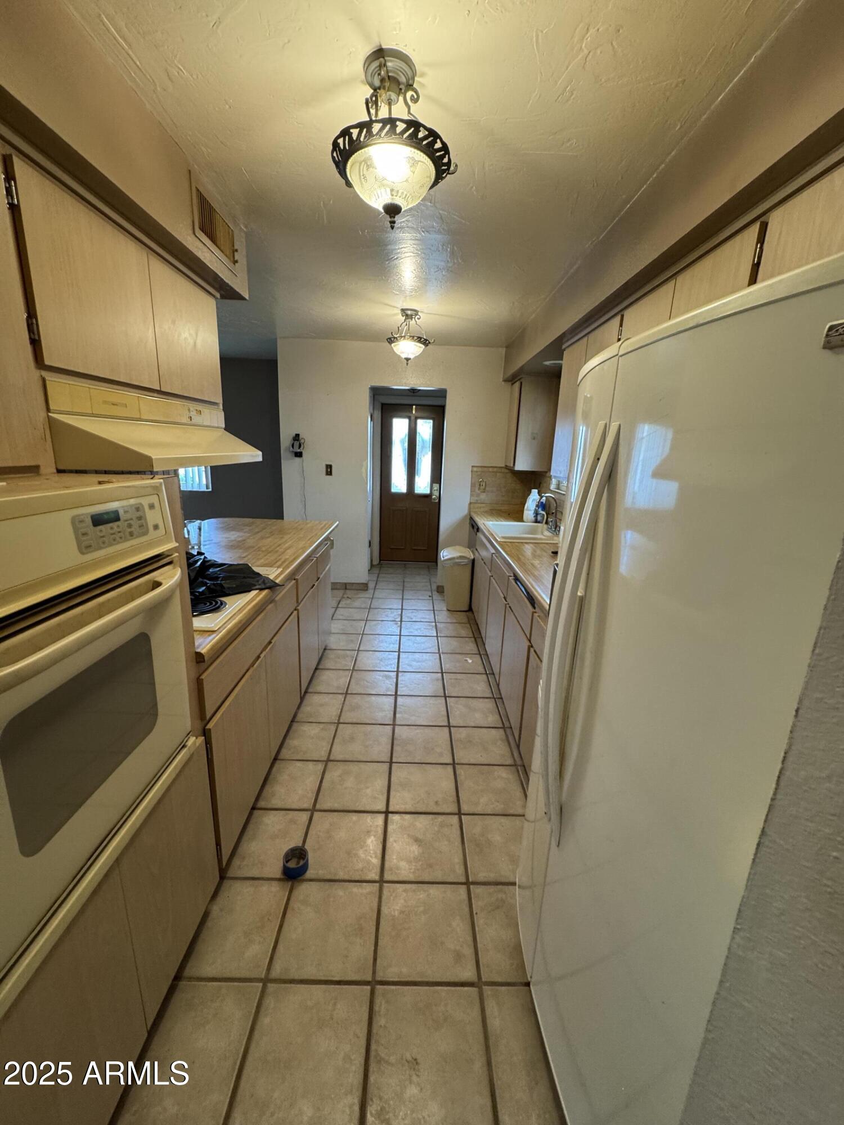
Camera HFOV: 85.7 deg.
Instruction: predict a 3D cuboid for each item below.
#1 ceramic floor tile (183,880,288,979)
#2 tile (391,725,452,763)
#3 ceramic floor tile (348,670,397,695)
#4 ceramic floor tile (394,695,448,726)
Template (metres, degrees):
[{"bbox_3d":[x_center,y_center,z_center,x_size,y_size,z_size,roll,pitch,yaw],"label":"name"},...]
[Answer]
[{"bbox_3d":[-0.597,1.160,1.452,0.285,0.011,0.306,2,14,-1],"label":"ceramic floor tile"},{"bbox_3d":[0.000,0.954,2.382,0.303,0.011,0.306,2,14,-1],"label":"tile"},{"bbox_3d":[-0.319,0.790,2.977,0.298,0.012,0.300,2,14,-1],"label":"ceramic floor tile"},{"bbox_3d":[-0.005,0.876,2.681,0.298,0.012,0.300,2,14,-1],"label":"ceramic floor tile"}]

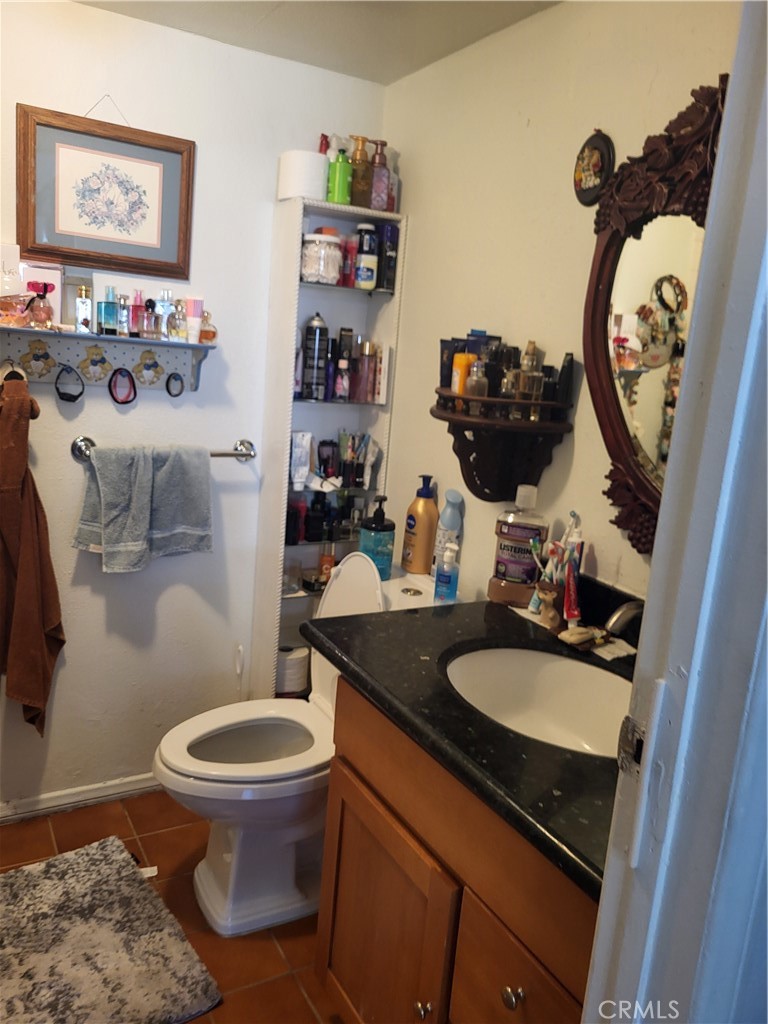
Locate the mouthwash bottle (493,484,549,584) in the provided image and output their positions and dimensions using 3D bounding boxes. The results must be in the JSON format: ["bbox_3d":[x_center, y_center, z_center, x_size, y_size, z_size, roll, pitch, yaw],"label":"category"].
[{"bbox_3d":[0.286,0.069,1.614,0.110,0.256,0.074,8,12,18],"label":"mouthwash bottle"}]

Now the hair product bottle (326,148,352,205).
[{"bbox_3d":[-0.120,-0.909,2.107,0.064,0.149,0.048,1,12,-16],"label":"hair product bottle"}]

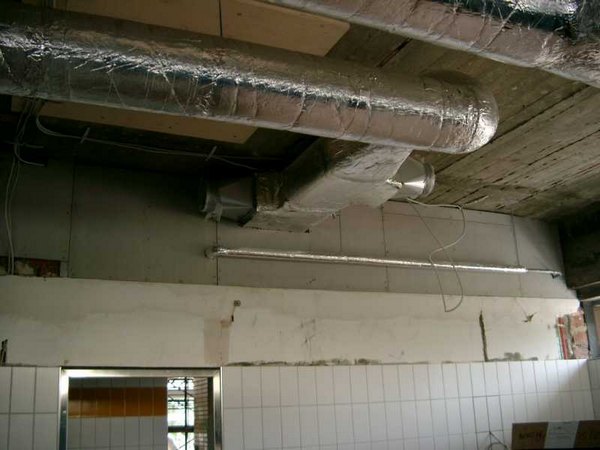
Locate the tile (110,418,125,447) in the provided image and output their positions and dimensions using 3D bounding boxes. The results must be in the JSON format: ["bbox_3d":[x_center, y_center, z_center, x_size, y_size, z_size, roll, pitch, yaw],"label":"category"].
[{"bbox_3d":[-1.579,1.790,5.547,0.125,0.250,0.010,5,-17,-24],"label":"tile"}]

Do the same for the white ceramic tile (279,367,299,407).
[{"bbox_3d":[-0.068,1.046,4.170,0.125,0.250,0.010,5,-17,-24],"label":"white ceramic tile"}]

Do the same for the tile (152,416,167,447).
[{"bbox_3d":[-1.013,1.499,4.669,0.102,0.206,0.009,5,-18,-24],"label":"tile"}]

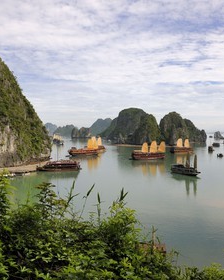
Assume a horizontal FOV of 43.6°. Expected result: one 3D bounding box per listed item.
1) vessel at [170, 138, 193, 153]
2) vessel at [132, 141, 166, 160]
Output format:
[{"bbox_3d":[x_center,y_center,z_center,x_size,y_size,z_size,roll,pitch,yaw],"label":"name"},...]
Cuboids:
[{"bbox_3d":[85.550,6.560,342.980,29.000,17.000,7.800,0,2,-18],"label":"vessel"},{"bbox_3d":[34.530,8.750,258.980,30.500,17.000,7.800,0,2,-12],"label":"vessel"}]

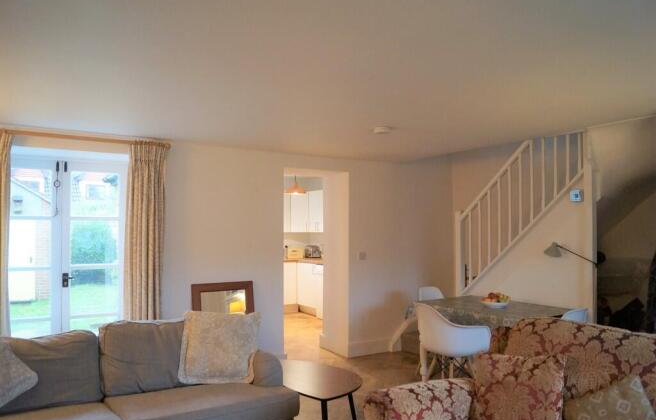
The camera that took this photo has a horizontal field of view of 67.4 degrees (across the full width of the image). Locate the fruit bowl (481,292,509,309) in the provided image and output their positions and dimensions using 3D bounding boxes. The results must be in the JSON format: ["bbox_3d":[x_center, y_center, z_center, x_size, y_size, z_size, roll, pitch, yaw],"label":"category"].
[{"bbox_3d":[1.528,0.822,4.474,0.280,0.125,0.280,0,-2,0],"label":"fruit bowl"}]

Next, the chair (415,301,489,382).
[{"bbox_3d":[1.066,1.217,4.208,0.600,0.820,0.620,1,-2,-23],"label":"chair"}]

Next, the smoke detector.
[{"bbox_3d":[0.443,-0.644,3.995,0.140,0.042,0.140,0,-2,0],"label":"smoke detector"}]

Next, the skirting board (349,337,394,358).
[{"bbox_3d":[0.506,1.605,5.711,0.630,0.165,0.025,1,-3,-32],"label":"skirting board"}]

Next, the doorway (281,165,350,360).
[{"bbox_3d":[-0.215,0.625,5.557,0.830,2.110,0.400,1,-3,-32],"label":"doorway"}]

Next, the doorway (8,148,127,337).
[{"bbox_3d":[-2.316,0.573,4.345,1.060,2.120,0.280,1,-3,-32],"label":"doorway"}]

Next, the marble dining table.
[{"bbox_3d":[1.477,1.258,4.436,0.880,0.755,1.150,1,-3,-32],"label":"marble dining table"}]

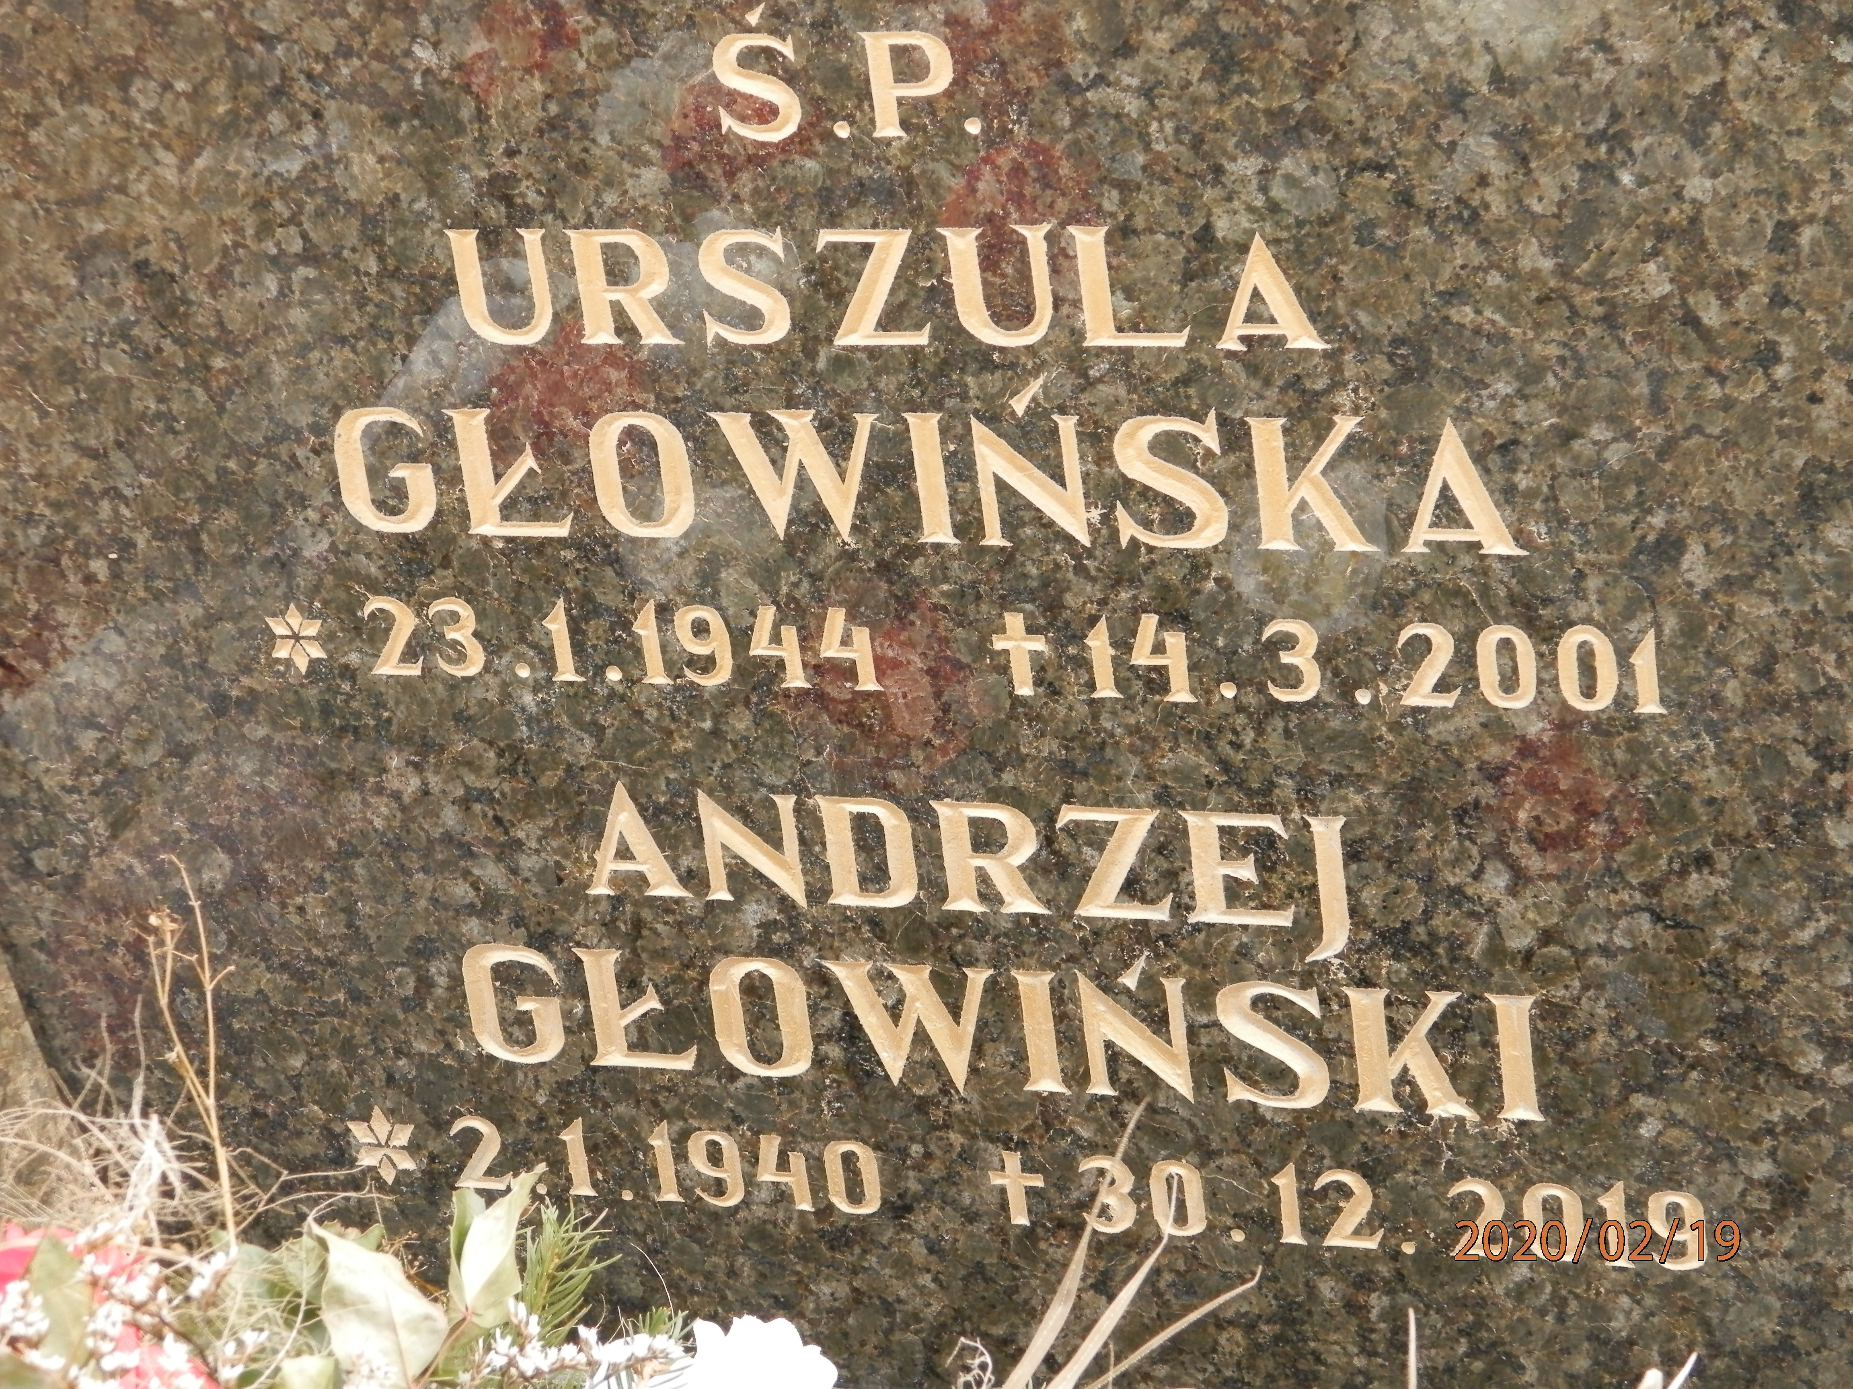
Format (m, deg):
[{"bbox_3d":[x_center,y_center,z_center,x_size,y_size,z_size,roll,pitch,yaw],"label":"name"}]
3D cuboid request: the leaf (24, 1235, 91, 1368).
[{"bbox_3d":[-0.317,0.222,2.070,0.025,0.044,0.020,-9,25,0],"label":"leaf"}]

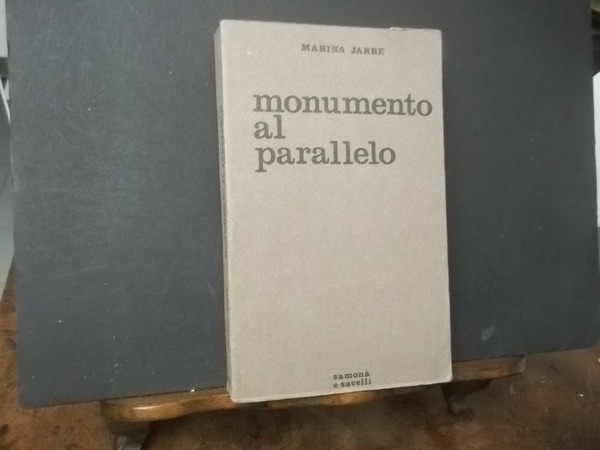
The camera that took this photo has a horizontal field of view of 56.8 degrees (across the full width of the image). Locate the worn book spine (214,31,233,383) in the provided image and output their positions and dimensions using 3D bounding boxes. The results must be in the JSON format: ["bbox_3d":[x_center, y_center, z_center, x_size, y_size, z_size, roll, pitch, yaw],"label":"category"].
[{"bbox_3d":[-0.038,-0.007,0.305,0.011,0.201,0.024,-2,0,-13],"label":"worn book spine"}]

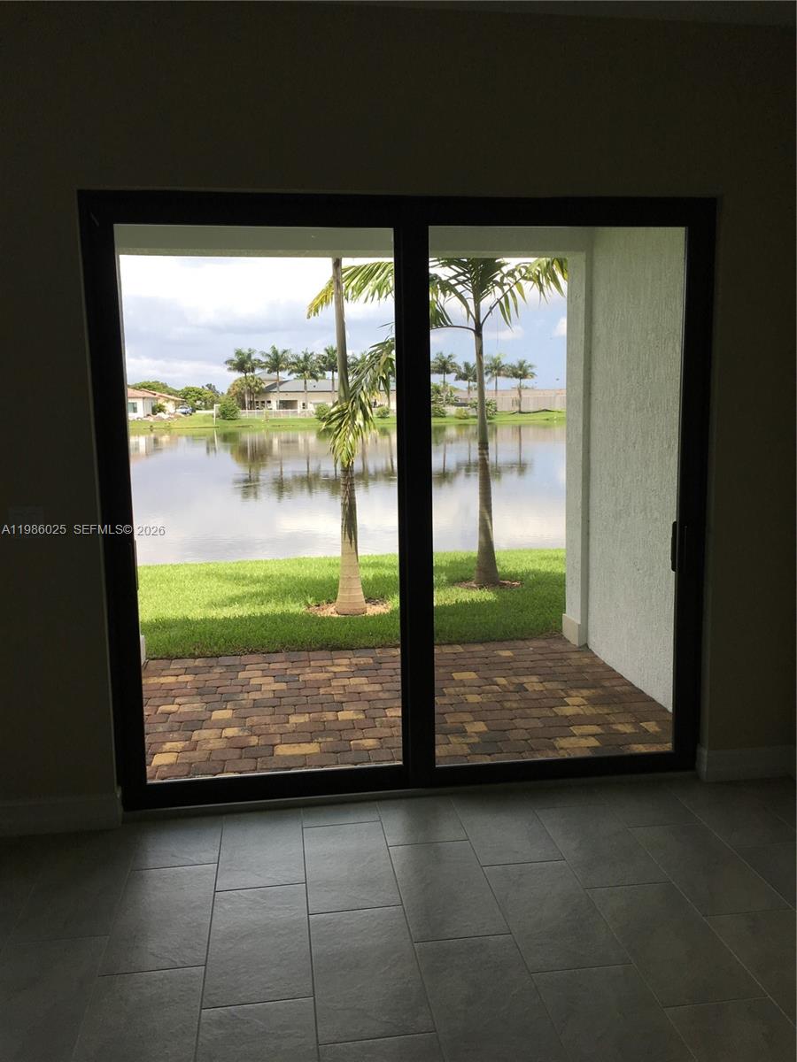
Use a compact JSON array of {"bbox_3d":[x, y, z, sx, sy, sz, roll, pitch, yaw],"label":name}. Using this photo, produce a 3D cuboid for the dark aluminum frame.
[{"bbox_3d":[0.067,-0.100,3.664,2.468,2.430,0.130,-2,9,-7],"label":"dark aluminum frame"}]

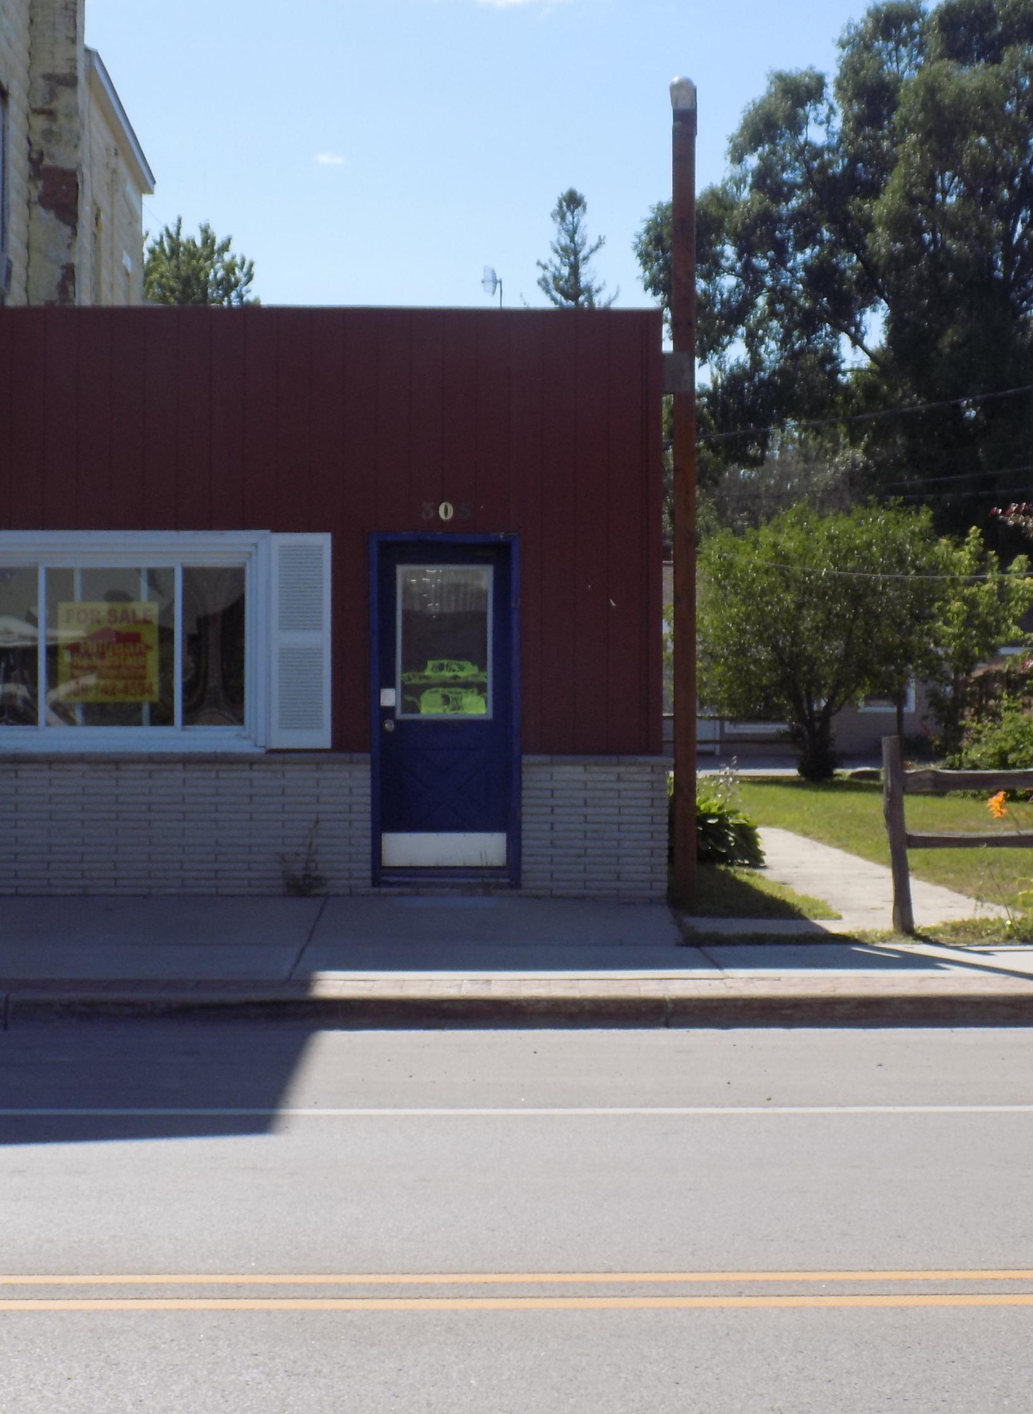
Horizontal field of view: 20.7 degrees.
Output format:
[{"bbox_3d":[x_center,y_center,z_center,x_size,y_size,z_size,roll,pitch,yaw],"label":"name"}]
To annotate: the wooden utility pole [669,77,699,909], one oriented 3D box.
[{"bbox_3d":[1.030,-1.310,17.350,0.170,5.100,0.170,0,-1,-1],"label":"wooden utility pole"}]

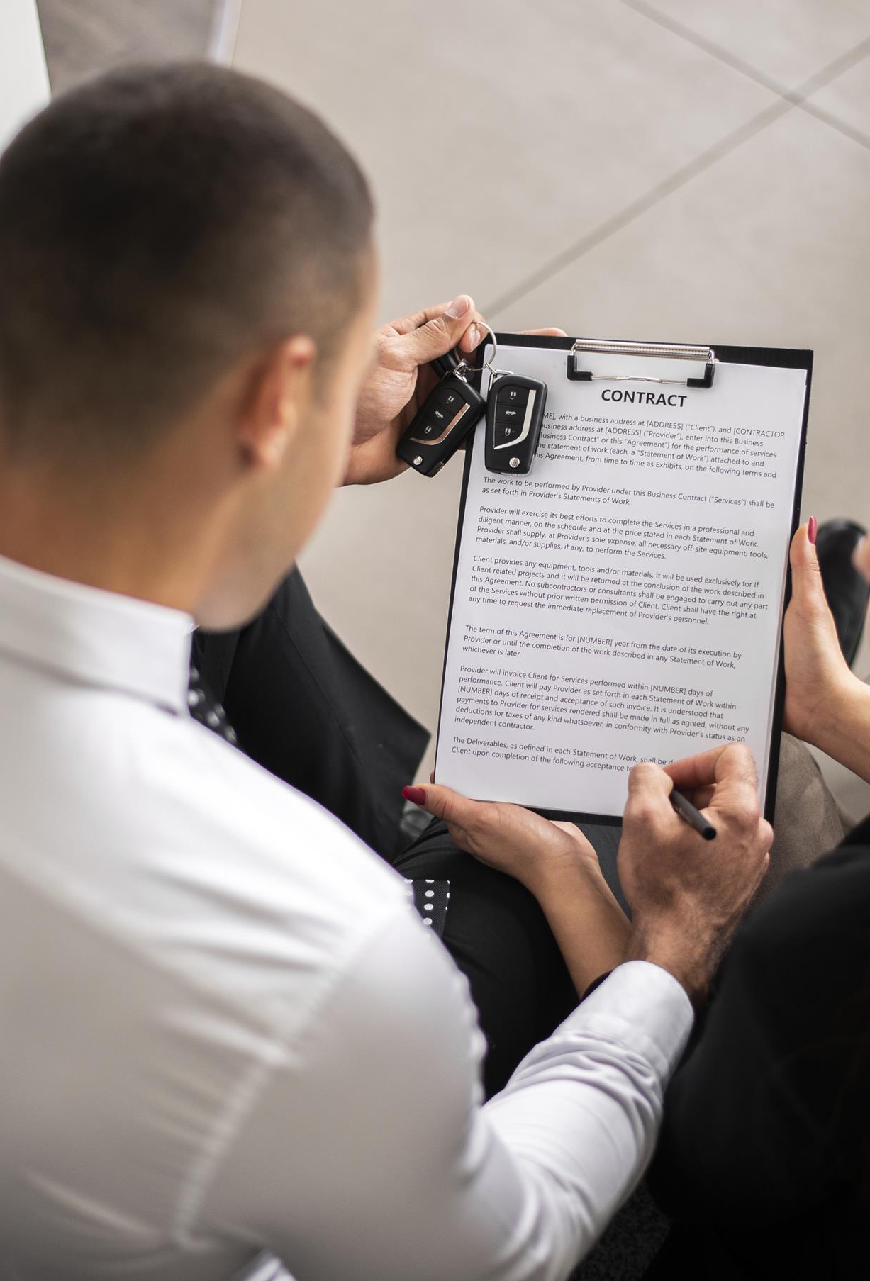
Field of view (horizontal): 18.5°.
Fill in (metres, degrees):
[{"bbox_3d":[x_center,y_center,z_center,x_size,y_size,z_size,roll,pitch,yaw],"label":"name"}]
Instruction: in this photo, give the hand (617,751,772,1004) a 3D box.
[{"bbox_3d":[0.162,0.143,1.655,0.095,0.085,0.158,1,87,6],"label":"hand"}]

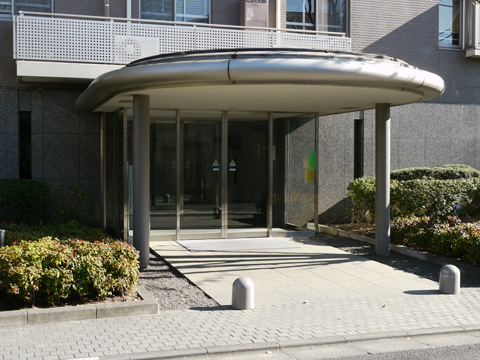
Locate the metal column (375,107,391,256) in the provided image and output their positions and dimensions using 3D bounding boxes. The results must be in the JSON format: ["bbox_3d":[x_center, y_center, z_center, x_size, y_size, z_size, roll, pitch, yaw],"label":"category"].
[{"bbox_3d":[2.183,-0.009,10.595,0.215,2.310,0.215,0,2,0],"label":"metal column"}]

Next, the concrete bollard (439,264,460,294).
[{"bbox_3d":[2.323,1.094,7.729,0.220,0.305,0.220,0,2,-18],"label":"concrete bollard"}]

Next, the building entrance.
[{"bbox_3d":[-0.591,-0.088,12.172,2.410,2.250,0.250,0,2,-18],"label":"building entrance"}]

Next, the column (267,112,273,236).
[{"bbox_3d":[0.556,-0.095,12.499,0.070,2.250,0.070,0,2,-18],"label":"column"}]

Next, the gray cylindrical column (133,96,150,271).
[{"bbox_3d":[-1.336,0.019,9.411,0.215,2.310,0.215,0,2,-18],"label":"gray cylindrical column"}]

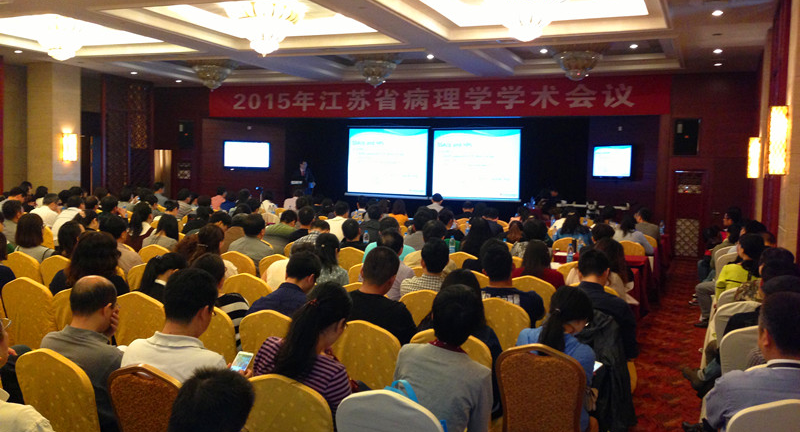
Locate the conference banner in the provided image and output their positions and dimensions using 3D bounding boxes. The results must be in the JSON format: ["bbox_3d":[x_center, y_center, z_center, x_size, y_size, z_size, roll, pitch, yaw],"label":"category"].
[{"bbox_3d":[0.288,-3.040,19.680,12.630,0.940,0.050,3,3,22],"label":"conference banner"}]

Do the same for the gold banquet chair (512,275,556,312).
[{"bbox_3d":[1.197,0.968,6.745,0.460,0.940,0.570,3,3,23],"label":"gold banquet chair"}]

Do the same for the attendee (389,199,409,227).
[{"bbox_3d":[0.082,0.426,12.795,0.480,1.320,0.780,3,3,23],"label":"attendee"}]

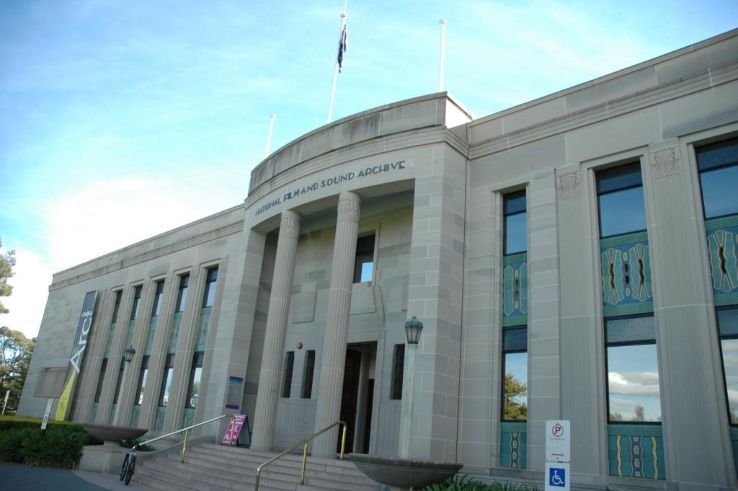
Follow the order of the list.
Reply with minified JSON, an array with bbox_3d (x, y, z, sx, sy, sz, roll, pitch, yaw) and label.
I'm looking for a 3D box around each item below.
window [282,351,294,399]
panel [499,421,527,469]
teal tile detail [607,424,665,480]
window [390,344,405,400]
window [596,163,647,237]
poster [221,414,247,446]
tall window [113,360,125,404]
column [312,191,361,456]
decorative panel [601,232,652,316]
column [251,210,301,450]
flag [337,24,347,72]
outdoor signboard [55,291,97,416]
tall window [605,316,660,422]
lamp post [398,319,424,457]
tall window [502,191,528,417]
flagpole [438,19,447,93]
[{"bbox_3d":[-2.791,4.621,19.675,0.430,1.640,0.150,-13,-27,40],"label":"window"},{"bbox_3d":[3.360,4.628,12.859,0.690,1.010,0.100,-13,-27,40],"label":"panel"},{"bbox_3d":[5.364,4.130,11.123,1.060,1.020,0.100,-13,-27,40],"label":"teal tile detail"},{"bbox_3d":[0.988,4.162,18.143,0.509,1.812,0.204,-13,-27,40],"label":"window"},{"bbox_3d":[5.930,-1.118,13.028,1.050,1.860,0.120,-13,-27,40],"label":"window"},{"bbox_3d":[-4.401,6.183,18.457,0.662,1.018,0.713,-7,-23,29],"label":"poster"},{"bbox_3d":[-13.810,7.560,30.935,1.206,2.627,0.204,-13,-27,40],"label":"tall window"},{"bbox_3d":[-0.931,2.244,17.510,0.753,8.298,0.753,5,-20,2],"label":"column"},{"bbox_3d":[5.753,0.630,12.382,1.050,1.900,0.100,-13,-27,40],"label":"decorative panel"},{"bbox_3d":[-2.914,2.435,17.760,0.720,7.750,0.720,-13,-27,40],"label":"column"},{"bbox_3d":[-1.067,-7.902,22.156,0.336,2.342,0.285,-13,-27,40],"label":"flag"},{"bbox_3d":[-16.224,6.007,30.642,1.370,7.100,0.180,-13,-27,40],"label":"outdoor signboard"},{"bbox_3d":[6.282,2.933,13.206,1.206,2.586,0.204,-13,-27,40],"label":"tall window"},{"bbox_3d":[0.843,3.073,11.393,0.387,3.217,0.387,-13,-27,40],"label":"lamp post"},{"bbox_3d":[4.195,1.553,15.909,0.774,6.781,0.204,-13,-27,40],"label":"tall window"},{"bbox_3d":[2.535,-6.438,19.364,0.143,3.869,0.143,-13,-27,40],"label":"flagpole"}]

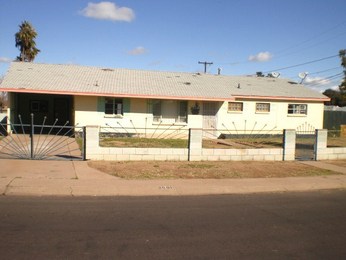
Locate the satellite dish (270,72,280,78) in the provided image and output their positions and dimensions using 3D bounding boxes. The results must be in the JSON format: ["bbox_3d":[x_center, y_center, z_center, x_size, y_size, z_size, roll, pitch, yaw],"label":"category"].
[{"bbox_3d":[7.348,-3.878,27.300,0.600,0.600,0.500,1,3,-30],"label":"satellite dish"}]

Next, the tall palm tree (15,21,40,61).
[{"bbox_3d":[-17.991,-7.234,47.000,3.200,12.600,3.200,1,2,-16],"label":"tall palm tree"}]

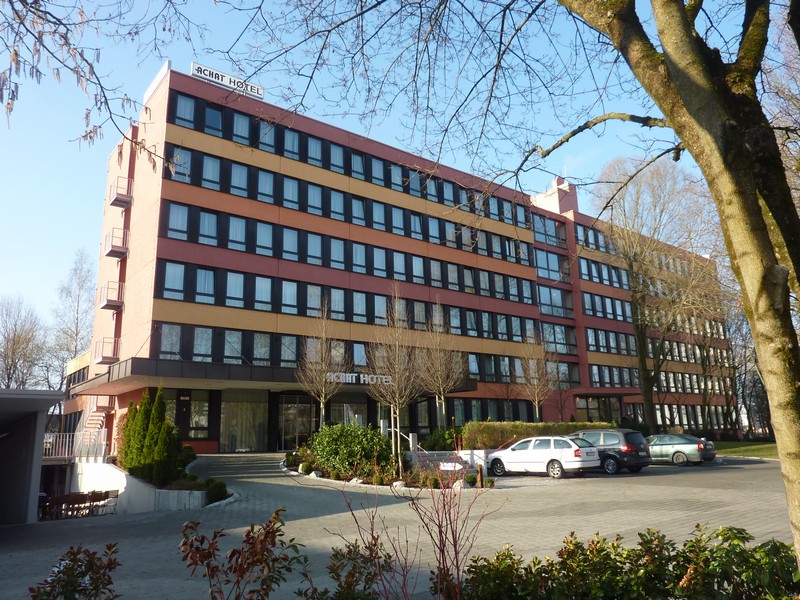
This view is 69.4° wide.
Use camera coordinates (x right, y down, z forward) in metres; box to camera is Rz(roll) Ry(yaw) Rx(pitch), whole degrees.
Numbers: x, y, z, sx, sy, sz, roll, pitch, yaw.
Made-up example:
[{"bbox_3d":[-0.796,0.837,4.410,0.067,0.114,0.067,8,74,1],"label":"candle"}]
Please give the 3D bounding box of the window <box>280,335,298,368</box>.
[{"bbox_3d":[-5.606,2.698,29.127,0.900,1.692,0.120,9,-18,-36],"label":"window"}]

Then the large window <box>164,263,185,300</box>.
[{"bbox_3d":[-10.313,-0.839,26.385,0.900,1.692,0.120,9,-18,-36],"label":"large window"}]

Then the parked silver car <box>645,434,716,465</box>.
[{"bbox_3d":[13.110,7.491,28.871,1.780,1.460,4.570,10,-19,-40],"label":"parked silver car"}]

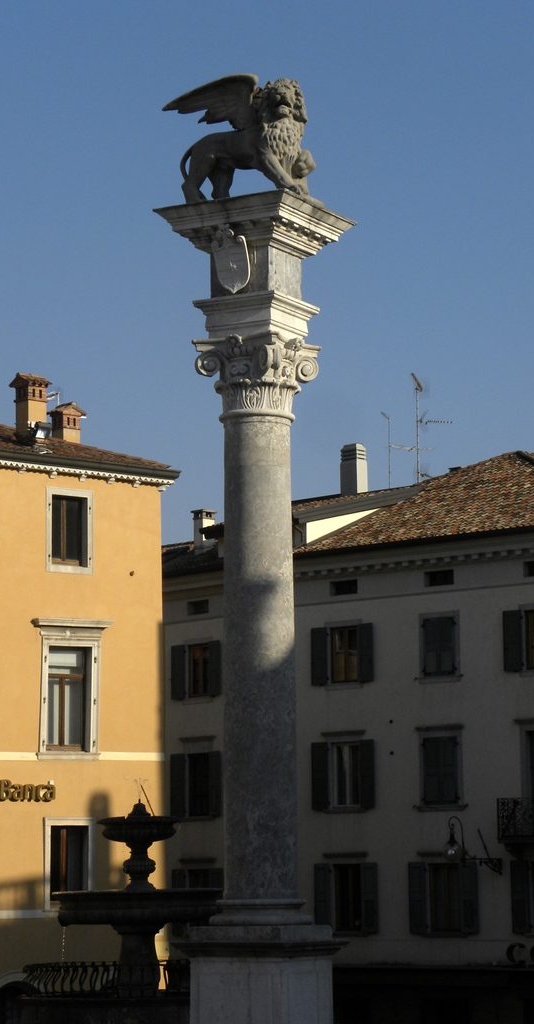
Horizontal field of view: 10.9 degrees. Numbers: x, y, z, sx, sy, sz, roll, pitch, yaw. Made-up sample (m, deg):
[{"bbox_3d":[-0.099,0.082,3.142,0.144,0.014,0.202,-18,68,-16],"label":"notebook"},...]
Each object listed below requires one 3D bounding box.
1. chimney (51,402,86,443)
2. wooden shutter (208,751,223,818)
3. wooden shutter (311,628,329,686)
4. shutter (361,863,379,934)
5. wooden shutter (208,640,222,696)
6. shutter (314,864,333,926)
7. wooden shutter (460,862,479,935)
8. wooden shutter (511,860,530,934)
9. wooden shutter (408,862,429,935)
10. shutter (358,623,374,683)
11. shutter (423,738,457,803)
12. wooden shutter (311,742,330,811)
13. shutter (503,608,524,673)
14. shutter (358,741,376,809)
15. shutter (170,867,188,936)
[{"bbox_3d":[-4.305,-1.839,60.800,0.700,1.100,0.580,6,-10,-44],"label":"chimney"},{"bbox_3d":[-1.488,7.762,80.038,0.055,1.845,0.550,5,-10,-37],"label":"wooden shutter"},{"bbox_3d":[1.388,3.846,74.850,0.540,1.520,0.050,-7,-10,42],"label":"wooden shutter"},{"bbox_3d":[2.552,9.589,69.724,0.520,1.700,0.045,-7,-10,41],"label":"shutter"},{"bbox_3d":[-1.500,4.469,80.453,0.055,1.556,0.550,5,-10,-37],"label":"wooden shutter"},{"bbox_3d":[1.463,10.165,74.024,0.540,1.820,0.050,-7,-10,42],"label":"shutter"},{"bbox_3d":[4.878,9.289,67.658,0.520,1.700,0.045,-7,-10,41],"label":"wooden shutter"},{"bbox_3d":[6.023,9.137,66.641,0.520,1.700,0.045,-7,-10,41],"label":"wooden shutter"},{"bbox_3d":[3.970,10.171,74.041,0.531,1.847,0.055,-7,-10,39],"label":"wooden shutter"},{"bbox_3d":[2.592,3.694,73.772,0.530,1.520,0.050,-7,-10,42],"label":"shutter"},{"bbox_3d":[4.581,6.823,74.099,1.079,1.770,0.055,-7,-10,39],"label":"shutter"},{"bbox_3d":[1.322,6.701,71.173,0.520,1.700,0.045,-7,-10,41],"label":"wooden shutter"},{"bbox_3d":[6.167,3.236,70.574,0.540,1.520,0.050,-7,-10,42],"label":"shutter"},{"bbox_3d":[2.686,7.042,75.509,0.519,1.822,0.055,-7,-10,39],"label":"shutter"},{"bbox_3d":[-2.494,10.963,79.200,0.050,1.860,0.540,5,-9,-38],"label":"shutter"}]

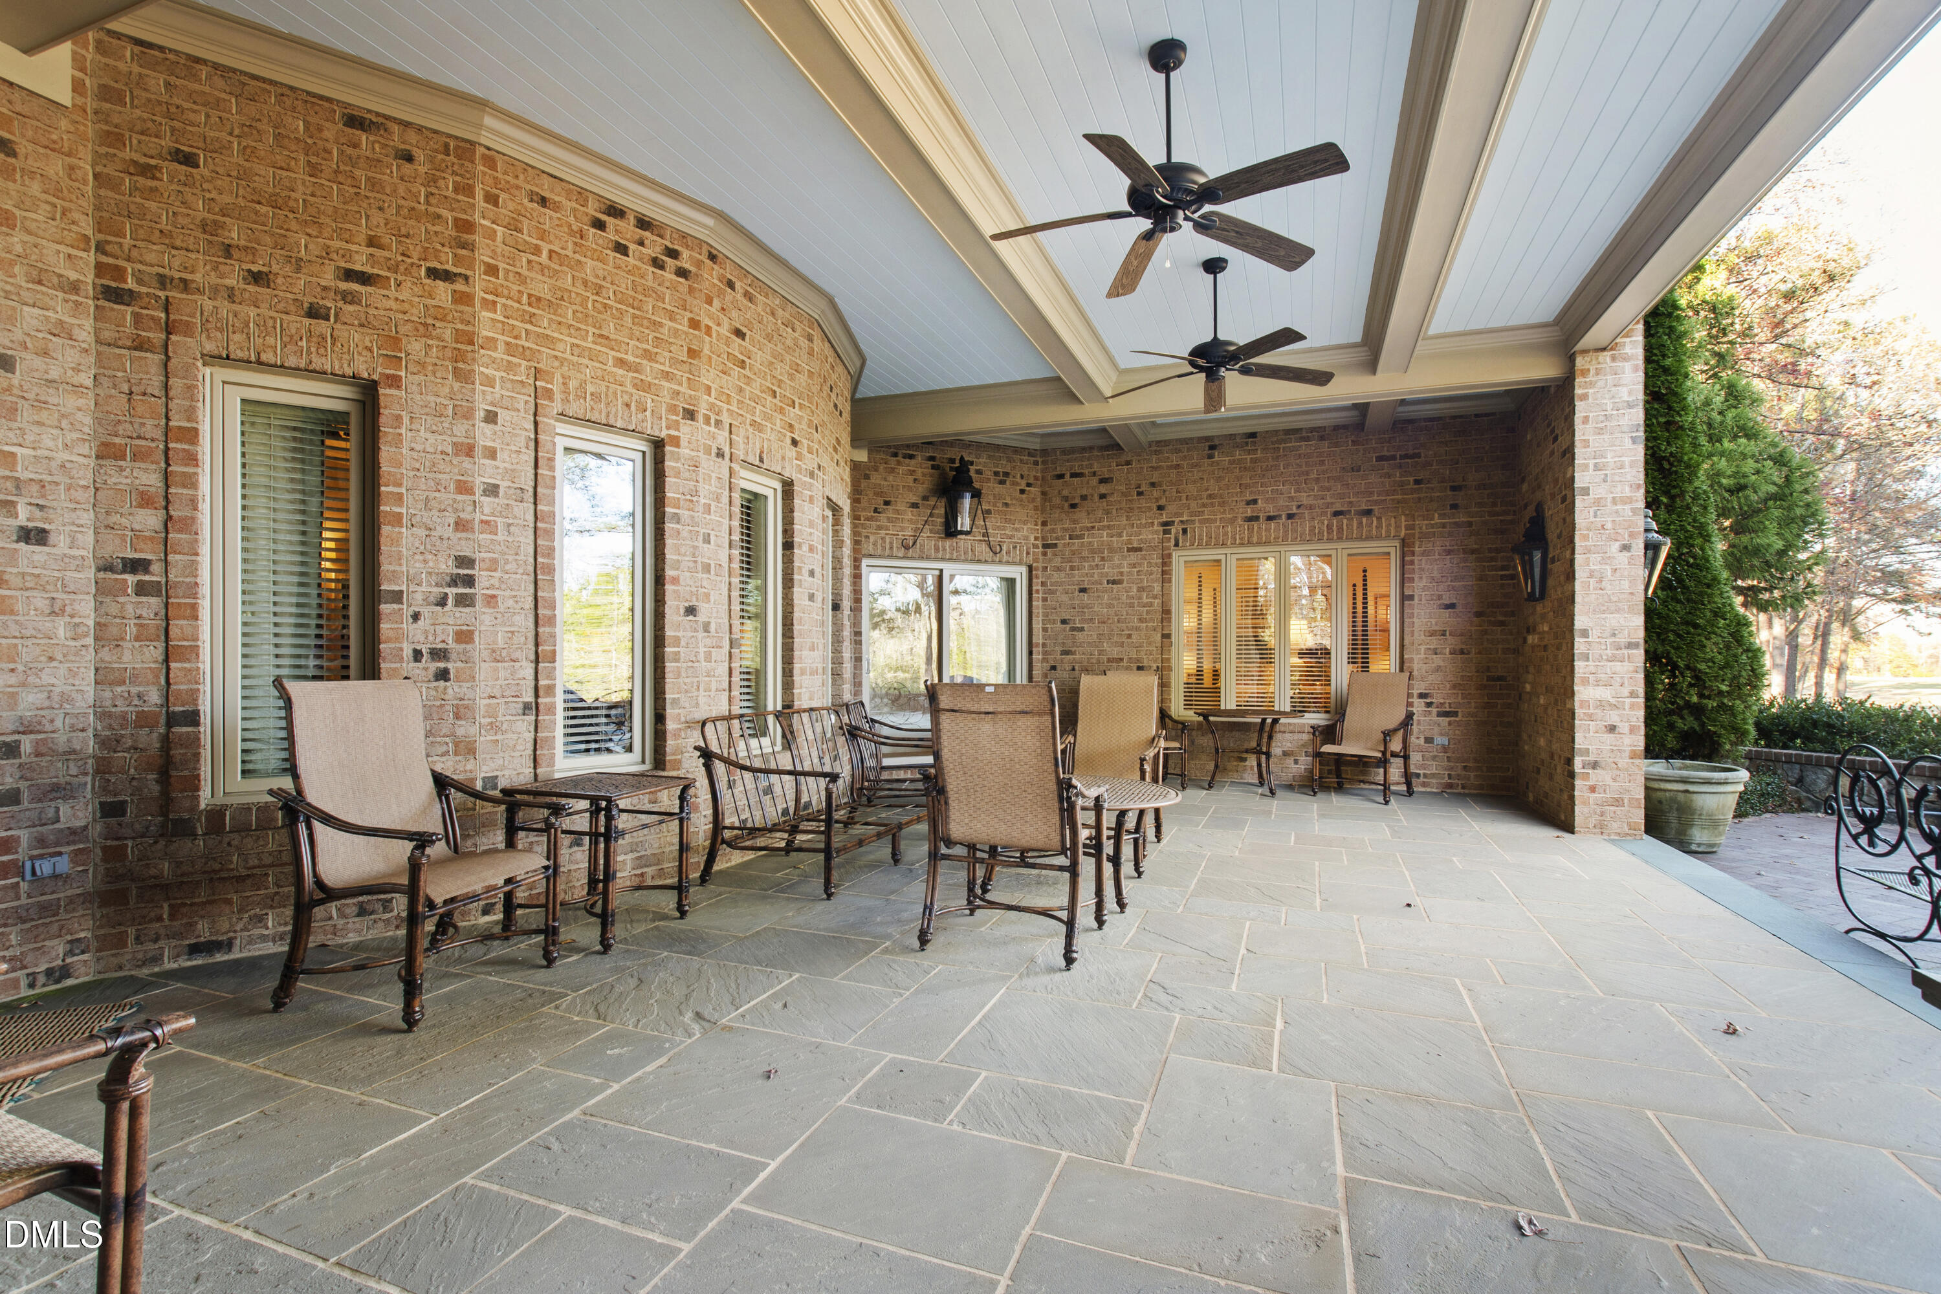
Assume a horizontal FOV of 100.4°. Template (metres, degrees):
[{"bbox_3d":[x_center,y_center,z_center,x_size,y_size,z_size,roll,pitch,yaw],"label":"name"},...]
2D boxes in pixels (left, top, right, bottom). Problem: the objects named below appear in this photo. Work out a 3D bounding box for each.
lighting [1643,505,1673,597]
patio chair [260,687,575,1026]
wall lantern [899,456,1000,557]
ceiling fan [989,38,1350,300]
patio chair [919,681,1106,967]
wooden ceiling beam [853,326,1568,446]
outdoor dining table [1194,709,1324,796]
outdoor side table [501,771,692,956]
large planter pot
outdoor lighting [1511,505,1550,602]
[{"bbox_3d":[4.830,-0.710,5.840,0.270,0.710,0.280,0,0,21],"label":"lighting"},{"bbox_3d":[-1.965,0.678,2.932,0.770,1.090,0.660,0,-1,14],"label":"patio chair"},{"bbox_3d":[-0.150,-1.420,8.060,1.000,0.950,0.370,0,-1,-25],"label":"wall lantern"},{"bbox_3d":[0.742,-1.930,3.055,1.280,0.740,1.280,0,0,22],"label":"ceiling fan"},{"bbox_3d":[0.190,0.690,3.430,0.650,1.090,0.620,0,-1,24],"label":"patio chair"},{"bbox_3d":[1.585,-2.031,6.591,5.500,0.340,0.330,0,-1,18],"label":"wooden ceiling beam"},{"bbox_3d":[2.565,0.970,7.450,1.000,0.710,1.000,0,0,21],"label":"outdoor dining table"},{"bbox_3d":[-1.640,0.931,3.602,0.580,0.610,0.580,0,-1,17],"label":"outdoor side table"},{"bbox_3d":[5.150,1.183,5.998,0.940,0.580,0.940,-1,-1,40],"label":"large planter pot"},{"bbox_3d":[4.360,-0.733,6.300,0.220,0.770,0.280,0,0,22],"label":"outdoor lighting"}]

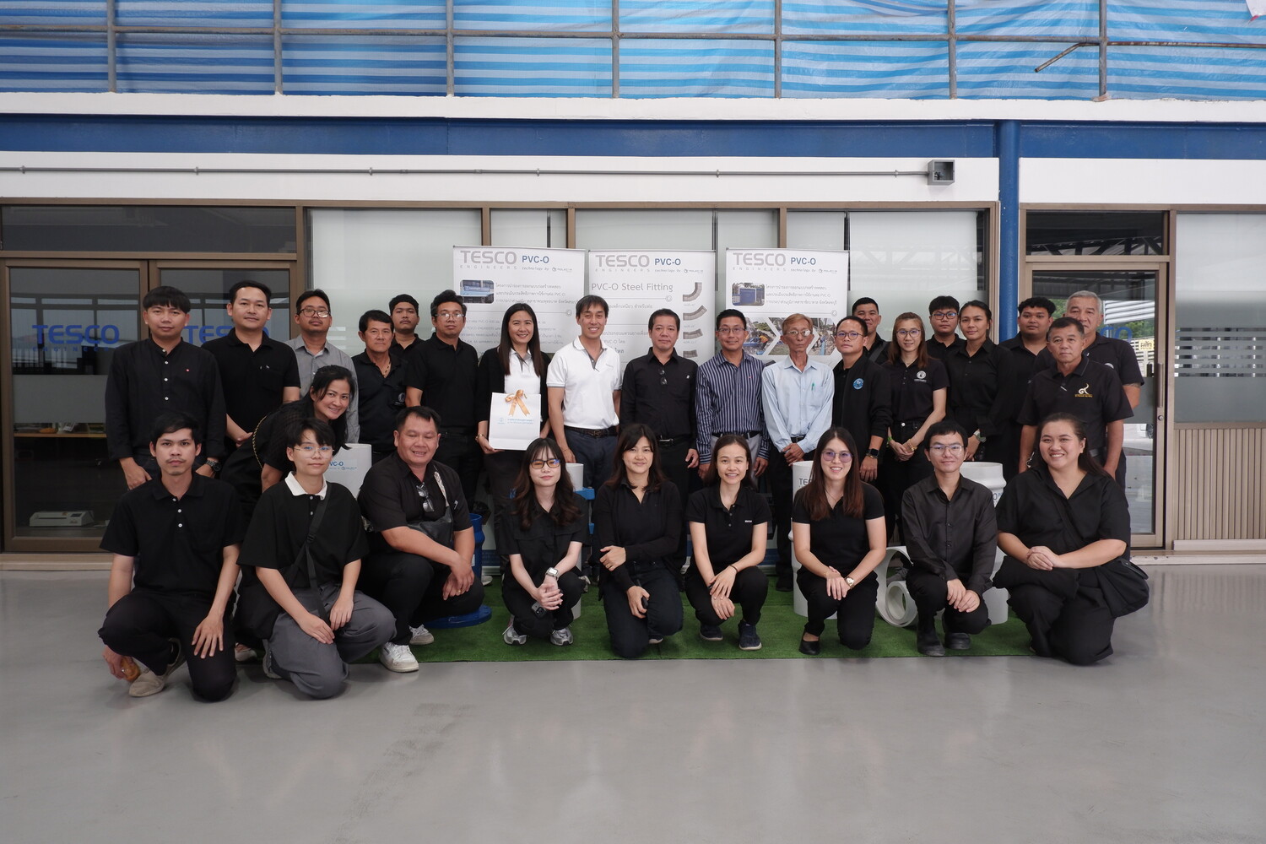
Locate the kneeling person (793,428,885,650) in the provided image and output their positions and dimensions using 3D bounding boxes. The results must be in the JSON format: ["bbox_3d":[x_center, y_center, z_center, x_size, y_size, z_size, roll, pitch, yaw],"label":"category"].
[{"bbox_3d":[0.965,0.527,4.320,0.450,0.998,0.600,0,1,9],"label":"kneeling person"}]

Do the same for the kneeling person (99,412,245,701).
[{"bbox_3d":[-1.805,0.495,3.600,0.560,1.050,0.640,0,1,-14],"label":"kneeling person"}]

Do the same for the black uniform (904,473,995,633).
[{"bbox_3d":[1.450,0.594,4.236,0.430,0.705,0.560,0,1,6],"label":"black uniform"}]

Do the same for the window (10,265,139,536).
[{"bbox_3d":[-3.734,-0.132,6.120,0.885,1.815,0.040,0,1,-2],"label":"window"}]

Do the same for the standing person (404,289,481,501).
[{"bbox_3d":[-1.145,0.106,5.470,0.480,1.787,0.320,0,1,-7],"label":"standing person"}]

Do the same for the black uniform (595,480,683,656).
[{"bbox_3d":[0.025,0.653,4.240,0.440,0.750,0.540,0,1,-2],"label":"black uniform"}]

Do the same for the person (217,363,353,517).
[{"bbox_3d":[-1.618,0.379,4.280,0.500,1.296,0.600,-1,2,-35],"label":"person"}]

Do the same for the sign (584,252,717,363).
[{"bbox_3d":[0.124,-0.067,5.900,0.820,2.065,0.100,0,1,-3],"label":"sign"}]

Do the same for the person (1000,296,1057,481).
[{"bbox_3d":[2.347,0.132,5.350,0.480,1.735,0.310,0,1,12],"label":"person"}]

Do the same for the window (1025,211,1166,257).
[{"bbox_3d":[3.096,-1.264,6.121,0.950,0.313,0.060,0,1,-2],"label":"window"}]

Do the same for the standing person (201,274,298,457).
[{"bbox_3d":[-1.848,0.154,4.420,0.500,1.690,0.310,0,1,-14],"label":"standing person"}]

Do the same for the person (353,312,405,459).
[{"bbox_3d":[-1.386,0.187,5.036,0.470,1.600,0.300,0,1,-14],"label":"person"}]

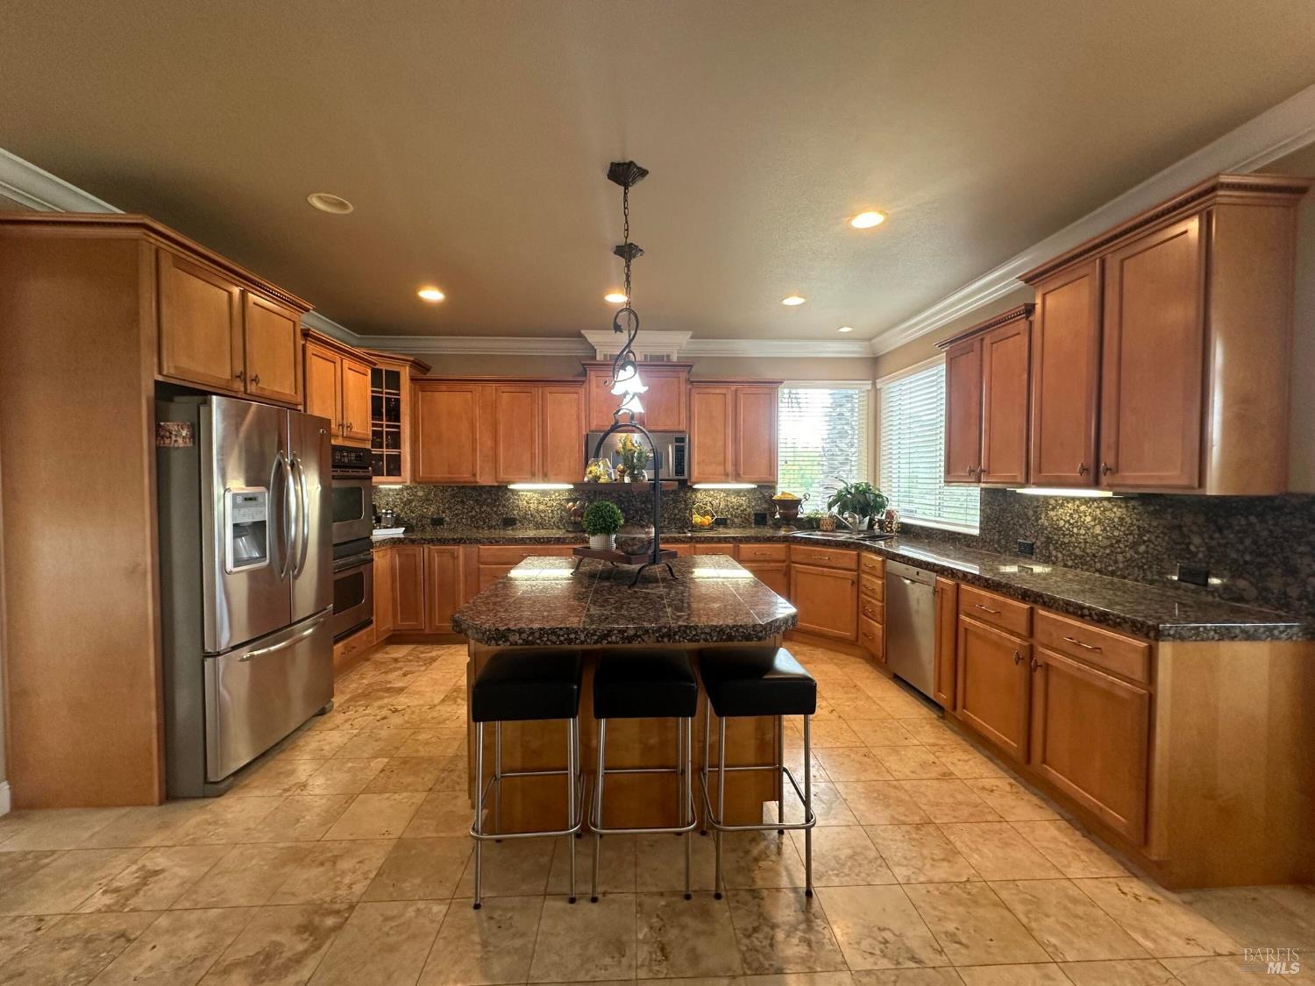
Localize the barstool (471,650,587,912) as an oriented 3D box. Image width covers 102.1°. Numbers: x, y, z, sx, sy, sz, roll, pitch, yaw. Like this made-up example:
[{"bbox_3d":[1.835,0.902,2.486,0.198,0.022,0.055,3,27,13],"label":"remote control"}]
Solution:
[{"bbox_3d":[-0.439,0.980,1.906,0.350,0.772,0.370,0,2,-4],"label":"barstool"}]

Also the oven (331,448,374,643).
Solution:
[{"bbox_3d":[-2.484,0.328,3.729,0.615,1.320,0.765,0,1,-2],"label":"oven"}]

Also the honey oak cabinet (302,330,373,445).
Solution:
[{"bbox_3d":[-2.495,-0.670,3.692,0.640,0.660,0.840,0,2,-3],"label":"honey oak cabinet"}]

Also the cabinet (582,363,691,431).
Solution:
[{"bbox_3d":[-0.177,-0.853,4.862,0.935,0.615,0.390,0,1,-2],"label":"cabinet"}]

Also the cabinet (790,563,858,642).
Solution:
[{"bbox_3d":[1.480,0.867,4.411,0.570,0.540,0.500,1,2,42],"label":"cabinet"}]

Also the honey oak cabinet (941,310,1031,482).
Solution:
[{"bbox_3d":[2.018,-0.500,3.073,0.345,0.912,0.780,0,1,-2],"label":"honey oak cabinet"}]

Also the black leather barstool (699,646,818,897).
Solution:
[{"bbox_3d":[0.354,0.980,1.934,0.334,0.738,0.370,0,2,-3],"label":"black leather barstool"}]

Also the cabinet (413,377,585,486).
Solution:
[{"bbox_3d":[-1.406,-0.537,4.844,1.501,0.906,0.380,0,2,-3],"label":"cabinet"}]

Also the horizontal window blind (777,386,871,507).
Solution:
[{"bbox_3d":[1.649,-0.438,5.215,0.925,1.295,0.110,0,2,-3],"label":"horizontal window blind"}]

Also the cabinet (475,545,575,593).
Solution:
[{"bbox_3d":[-1.080,0.837,4.752,0.920,0.845,0.600,0,1,-2],"label":"cabinet"}]

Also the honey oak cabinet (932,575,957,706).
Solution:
[{"bbox_3d":[1.861,0.840,3.016,0.500,0.705,0.205,0,2,-3],"label":"honey oak cabinet"}]

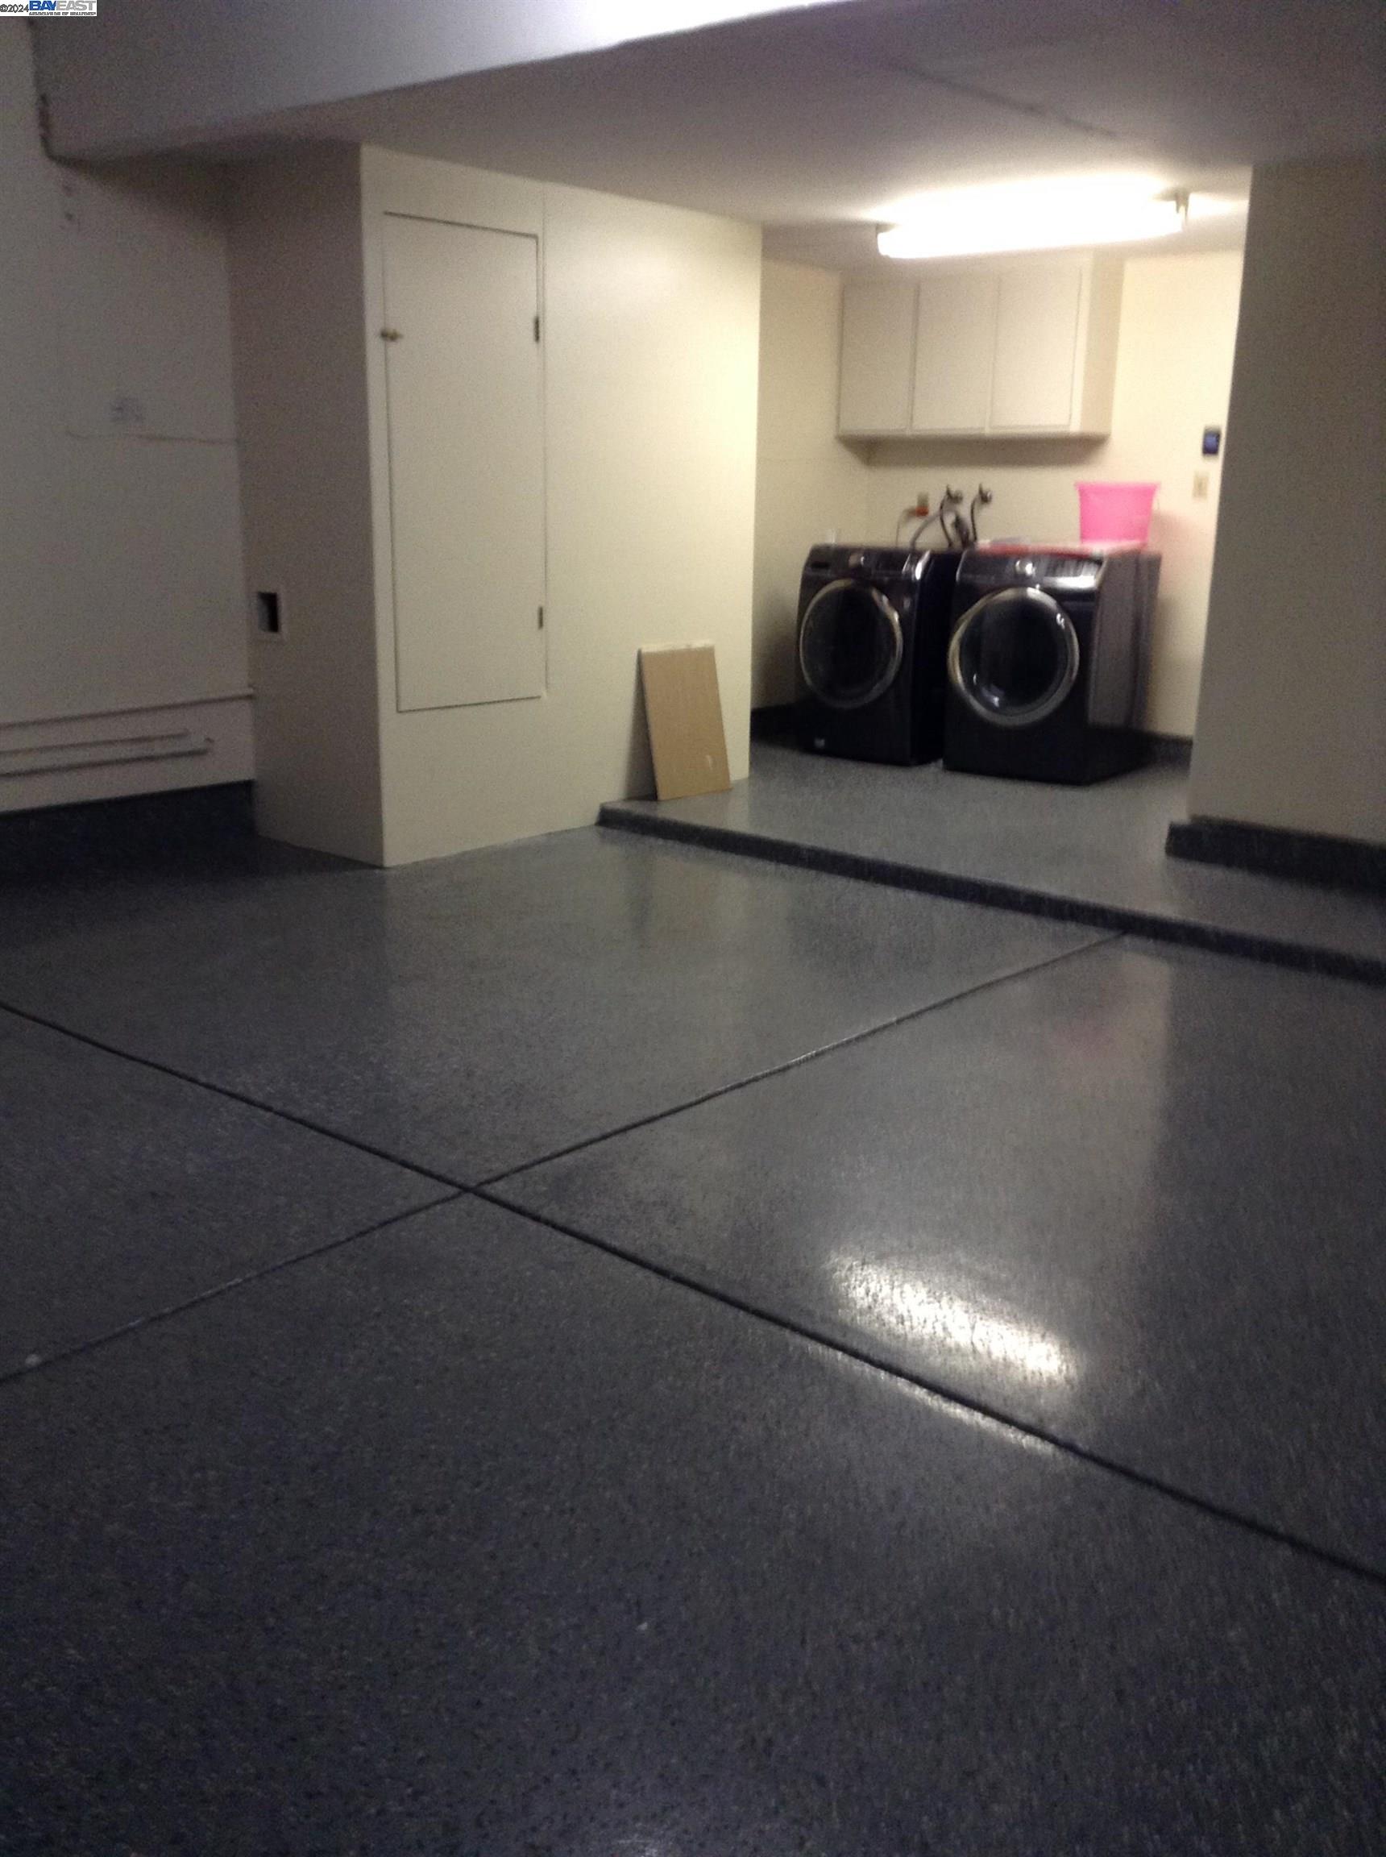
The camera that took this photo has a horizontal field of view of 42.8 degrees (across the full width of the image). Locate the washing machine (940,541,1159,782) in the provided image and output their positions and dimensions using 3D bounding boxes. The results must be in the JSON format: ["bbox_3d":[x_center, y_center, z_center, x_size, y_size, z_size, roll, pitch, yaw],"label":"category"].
[{"bbox_3d":[1.661,-1.230,8.155,0.686,0.979,0.750,11,18,34],"label":"washing machine"}]

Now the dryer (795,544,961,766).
[{"bbox_3d":[0.984,-1.352,8.566,0.686,0.979,0.750,13,19,38],"label":"dryer"}]

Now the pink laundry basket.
[{"bbox_3d":[1.905,-1.876,7.981,0.370,0.273,0.360,14,20,39],"label":"pink laundry basket"}]

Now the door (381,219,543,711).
[{"bbox_3d":[-0.800,-1.603,6.219,0.040,1.630,0.710,13,19,39],"label":"door"}]

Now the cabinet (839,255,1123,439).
[{"bbox_3d":[1.346,-2.749,8.450,1.375,0.775,0.315,14,20,39],"label":"cabinet"}]

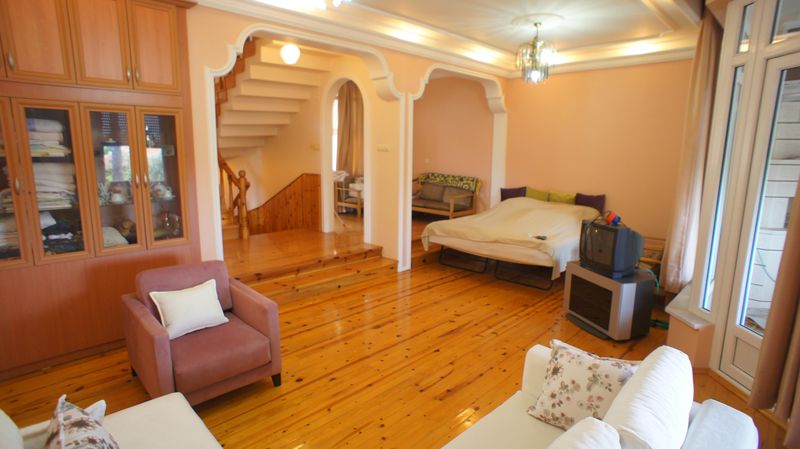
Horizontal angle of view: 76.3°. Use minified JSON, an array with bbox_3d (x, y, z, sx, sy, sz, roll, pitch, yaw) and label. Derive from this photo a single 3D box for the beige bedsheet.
[{"bbox_3d":[1.566,0.142,7.112,1.850,0.820,1.950,9,12,40],"label":"beige bedsheet"}]

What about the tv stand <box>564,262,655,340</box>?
[{"bbox_3d":[1.969,0.670,4.767,0.450,0.515,0.710,-3,10,-22],"label":"tv stand"}]

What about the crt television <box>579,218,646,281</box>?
[{"bbox_3d":[1.983,0.202,4.716,0.390,0.435,0.485,-2,10,-20],"label":"crt television"}]

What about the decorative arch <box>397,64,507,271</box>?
[{"bbox_3d":[0.787,-0.853,7.484,0.280,2.650,2.500,8,12,39],"label":"decorative arch"}]

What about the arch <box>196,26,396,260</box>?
[{"bbox_3d":[-0.875,-0.589,5.514,0.280,2.680,2.660,8,12,39],"label":"arch"}]

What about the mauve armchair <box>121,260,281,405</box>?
[{"bbox_3d":[-1.336,0.696,3.411,0.760,0.770,0.860,-8,13,-43],"label":"mauve armchair"}]

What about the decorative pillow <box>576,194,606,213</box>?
[{"bbox_3d":[2.672,-0.238,7.167,0.160,0.370,0.440,-8,13,-44],"label":"decorative pillow"}]

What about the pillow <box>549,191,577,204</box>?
[{"bbox_3d":[2.380,-0.272,7.523,0.160,0.360,0.440,-8,13,-44],"label":"pillow"}]

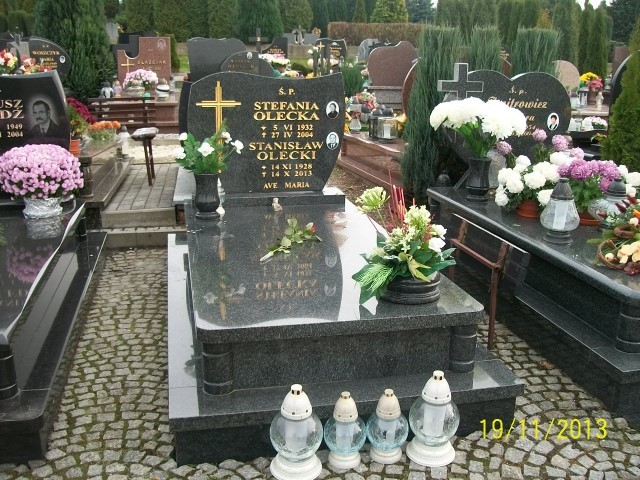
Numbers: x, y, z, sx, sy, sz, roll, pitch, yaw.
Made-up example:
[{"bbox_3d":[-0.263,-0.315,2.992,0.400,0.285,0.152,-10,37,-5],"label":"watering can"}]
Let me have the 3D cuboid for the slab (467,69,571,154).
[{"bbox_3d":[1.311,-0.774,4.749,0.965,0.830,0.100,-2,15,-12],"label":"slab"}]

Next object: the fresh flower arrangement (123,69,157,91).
[{"bbox_3d":[-2.695,-2.393,10.050,0.500,0.380,0.460,-2,15,-12],"label":"fresh flower arrangement"}]

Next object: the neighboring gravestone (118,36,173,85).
[{"bbox_3d":[-2.769,-2.784,10.500,0.850,0.830,0.120,-2,15,-12],"label":"neighboring gravestone"}]

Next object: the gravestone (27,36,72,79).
[{"bbox_3d":[-4.178,-2.747,10.300,0.660,0.820,0.120,-2,15,-12],"label":"gravestone"}]

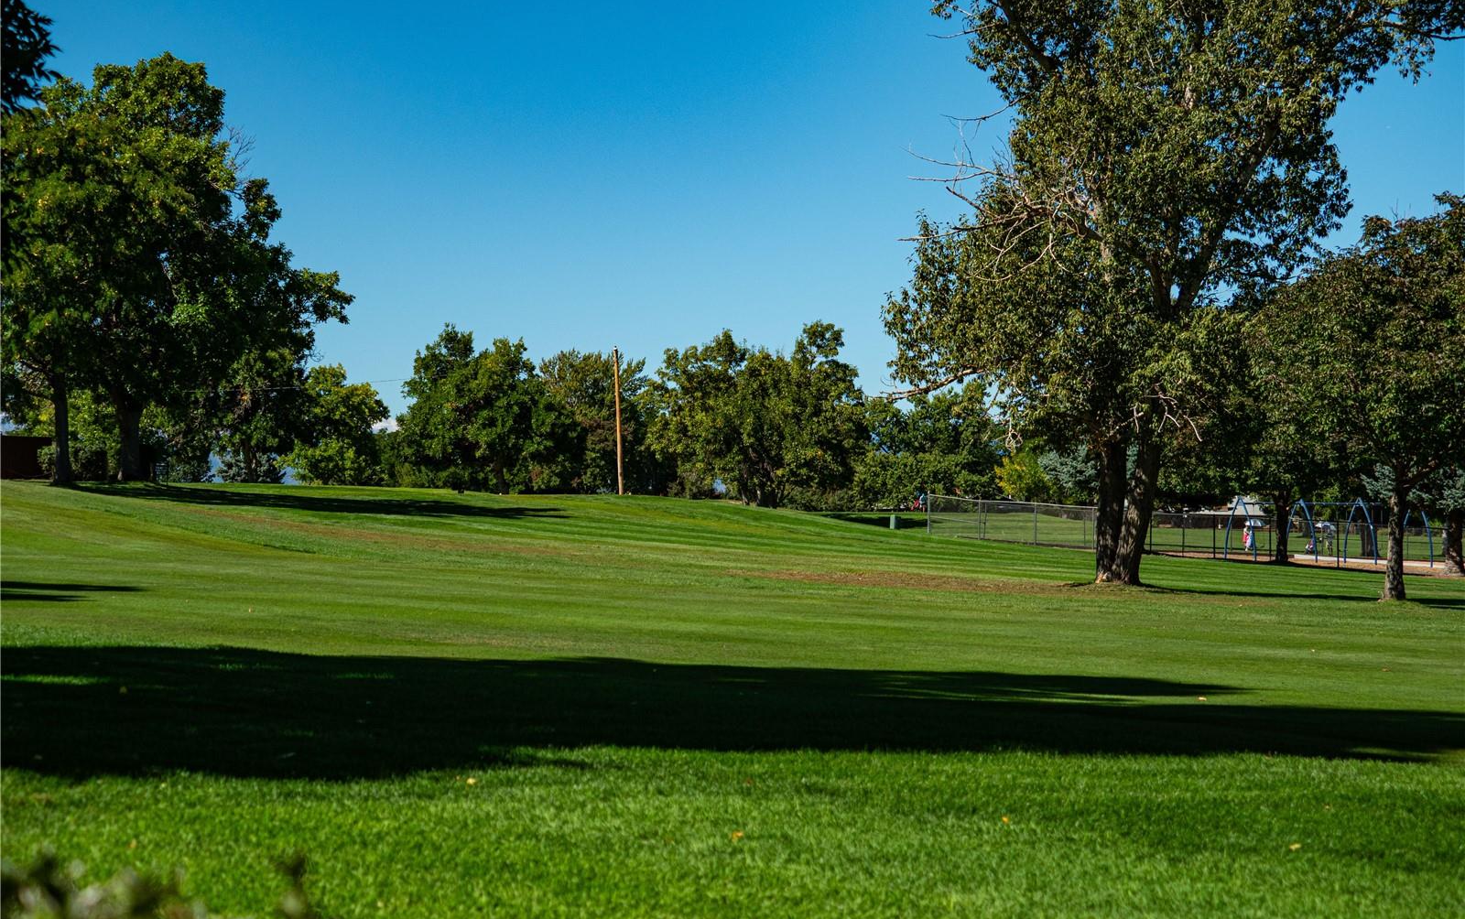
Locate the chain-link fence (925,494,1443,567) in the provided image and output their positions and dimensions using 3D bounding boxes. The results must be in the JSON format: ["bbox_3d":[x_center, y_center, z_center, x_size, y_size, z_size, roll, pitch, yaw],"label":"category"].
[{"bbox_3d":[17.425,2.940,138.050,0.100,1.850,31.800,0,1,-33],"label":"chain-link fence"}]

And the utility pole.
[{"bbox_3d":[-6.750,-2.260,200.000,0.290,8.800,0.290,-2,-1,0],"label":"utility pole"}]

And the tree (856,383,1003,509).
[{"bbox_3d":[15.300,-0.950,265.000,11.500,9.900,10.500,0,-1,0],"label":"tree"}]

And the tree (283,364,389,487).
[{"bbox_3d":[-22.800,-1.800,195.000,6.400,7.500,6.200,0,-1,0],"label":"tree"}]

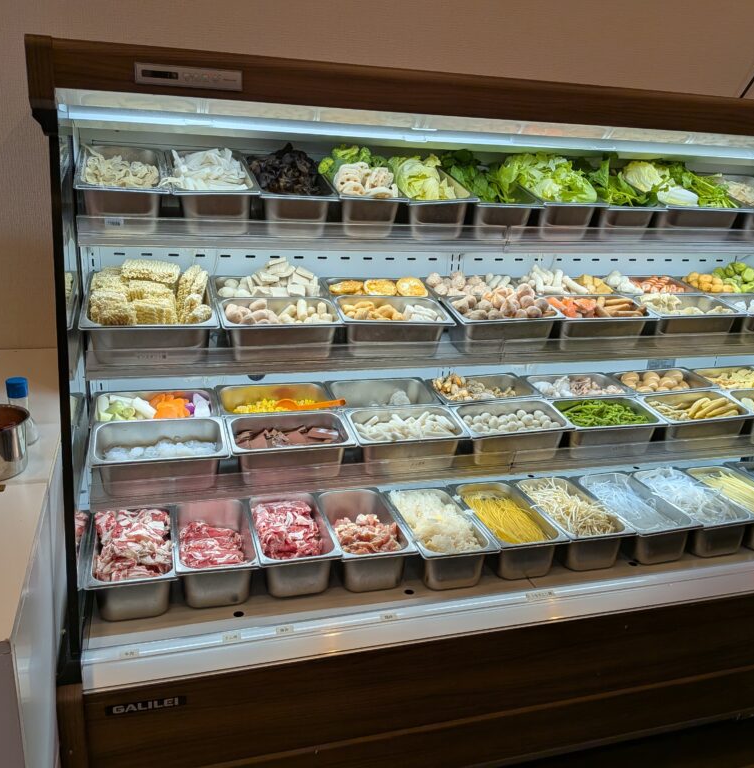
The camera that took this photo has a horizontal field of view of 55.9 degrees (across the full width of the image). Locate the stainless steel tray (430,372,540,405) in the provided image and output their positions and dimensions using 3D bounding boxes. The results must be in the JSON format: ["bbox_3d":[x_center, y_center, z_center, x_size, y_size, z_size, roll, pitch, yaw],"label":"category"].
[{"bbox_3d":[0.280,0.057,1.917,0.268,0.100,0.162,-2,26,-16],"label":"stainless steel tray"}]

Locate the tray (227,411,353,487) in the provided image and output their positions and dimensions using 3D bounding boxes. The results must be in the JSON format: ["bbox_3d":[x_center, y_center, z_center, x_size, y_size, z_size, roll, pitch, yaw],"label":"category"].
[{"bbox_3d":[-0.196,0.149,1.585,0.265,0.100,0.162,-2,28,-16],"label":"tray"}]

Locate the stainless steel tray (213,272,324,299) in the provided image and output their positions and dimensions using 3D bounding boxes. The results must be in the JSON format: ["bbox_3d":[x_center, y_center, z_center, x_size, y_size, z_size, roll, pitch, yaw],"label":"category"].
[{"bbox_3d":[-0.257,-0.188,1.736,0.268,0.100,0.162,-2,28,-16],"label":"stainless steel tray"}]

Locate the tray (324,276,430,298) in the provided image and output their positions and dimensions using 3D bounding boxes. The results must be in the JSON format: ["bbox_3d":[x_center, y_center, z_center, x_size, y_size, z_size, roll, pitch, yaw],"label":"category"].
[{"bbox_3d":[0.010,-0.194,1.804,0.265,0.100,0.162,-2,28,-16],"label":"tray"}]

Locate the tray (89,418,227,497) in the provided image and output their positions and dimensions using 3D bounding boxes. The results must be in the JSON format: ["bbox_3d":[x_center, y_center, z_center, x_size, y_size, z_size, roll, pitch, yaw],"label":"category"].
[{"bbox_3d":[-0.470,0.167,1.558,0.268,0.100,0.162,-2,27,-16],"label":"tray"}]

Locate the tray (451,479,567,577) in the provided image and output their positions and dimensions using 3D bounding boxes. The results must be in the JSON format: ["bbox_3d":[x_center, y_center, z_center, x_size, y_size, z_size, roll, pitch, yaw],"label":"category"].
[{"bbox_3d":[0.317,0.365,1.790,0.176,0.100,0.325,-2,19,-16],"label":"tray"}]

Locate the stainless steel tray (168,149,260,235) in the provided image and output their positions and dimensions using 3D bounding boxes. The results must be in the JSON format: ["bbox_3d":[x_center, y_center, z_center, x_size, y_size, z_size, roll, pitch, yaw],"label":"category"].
[{"bbox_3d":[-0.385,-0.447,1.658,0.176,0.100,0.325,-2,33,-16],"label":"stainless steel tray"}]

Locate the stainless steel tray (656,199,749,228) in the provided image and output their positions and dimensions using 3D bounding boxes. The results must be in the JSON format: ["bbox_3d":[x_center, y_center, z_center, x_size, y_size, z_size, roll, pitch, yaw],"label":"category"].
[{"bbox_3d":[0.805,-0.490,1.965,0.265,0.100,0.325,-2,33,-16],"label":"stainless steel tray"}]

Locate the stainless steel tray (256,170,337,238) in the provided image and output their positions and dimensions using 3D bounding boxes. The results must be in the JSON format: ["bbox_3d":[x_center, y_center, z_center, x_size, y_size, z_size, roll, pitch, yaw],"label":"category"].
[{"bbox_3d":[-0.194,-0.410,1.572,0.162,0.100,0.265,-2,34,-16],"label":"stainless steel tray"}]

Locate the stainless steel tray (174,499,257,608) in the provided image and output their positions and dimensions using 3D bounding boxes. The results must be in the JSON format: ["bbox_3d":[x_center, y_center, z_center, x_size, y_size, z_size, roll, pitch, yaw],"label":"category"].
[{"bbox_3d":[-0.339,0.351,1.475,0.162,0.100,0.265,-1,21,-16],"label":"stainless steel tray"}]

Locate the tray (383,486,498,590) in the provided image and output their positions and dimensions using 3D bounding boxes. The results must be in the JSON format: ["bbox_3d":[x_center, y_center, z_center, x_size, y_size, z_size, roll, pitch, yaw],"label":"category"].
[{"bbox_3d":[0.129,0.341,1.561,0.162,0.100,0.265,-2,22,-17],"label":"tray"}]

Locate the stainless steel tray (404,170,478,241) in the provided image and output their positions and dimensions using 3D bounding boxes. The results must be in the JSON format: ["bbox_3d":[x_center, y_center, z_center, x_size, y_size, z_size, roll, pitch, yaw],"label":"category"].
[{"bbox_3d":[0.107,-0.427,1.660,0.162,0.100,0.265,-6,35,-15],"label":"stainless steel tray"}]

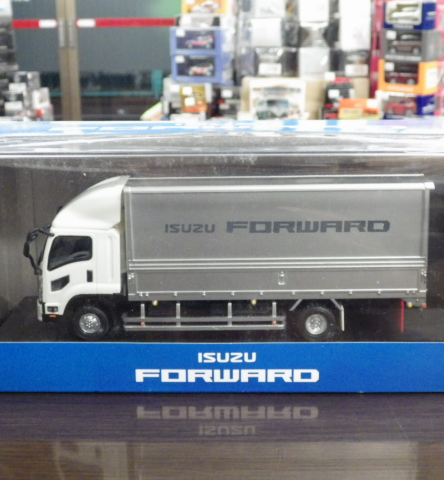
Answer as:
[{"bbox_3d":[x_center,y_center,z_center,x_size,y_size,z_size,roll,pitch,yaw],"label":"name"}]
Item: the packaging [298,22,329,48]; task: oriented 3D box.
[{"bbox_3d":[0.296,-0.622,2.782,0.087,0.076,0.125,5,15,19],"label":"packaging"}]

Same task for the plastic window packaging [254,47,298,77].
[{"bbox_3d":[0.167,-0.539,2.785,0.082,0.084,0.135,5,15,20],"label":"plastic window packaging"}]

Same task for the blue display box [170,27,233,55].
[{"bbox_3d":[-0.061,-0.591,2.727,0.162,0.080,0.080,5,15,22],"label":"blue display box"}]

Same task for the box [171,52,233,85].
[{"bbox_3d":[-0.061,-0.509,2.726,0.162,0.084,0.080,5,15,22],"label":"box"}]

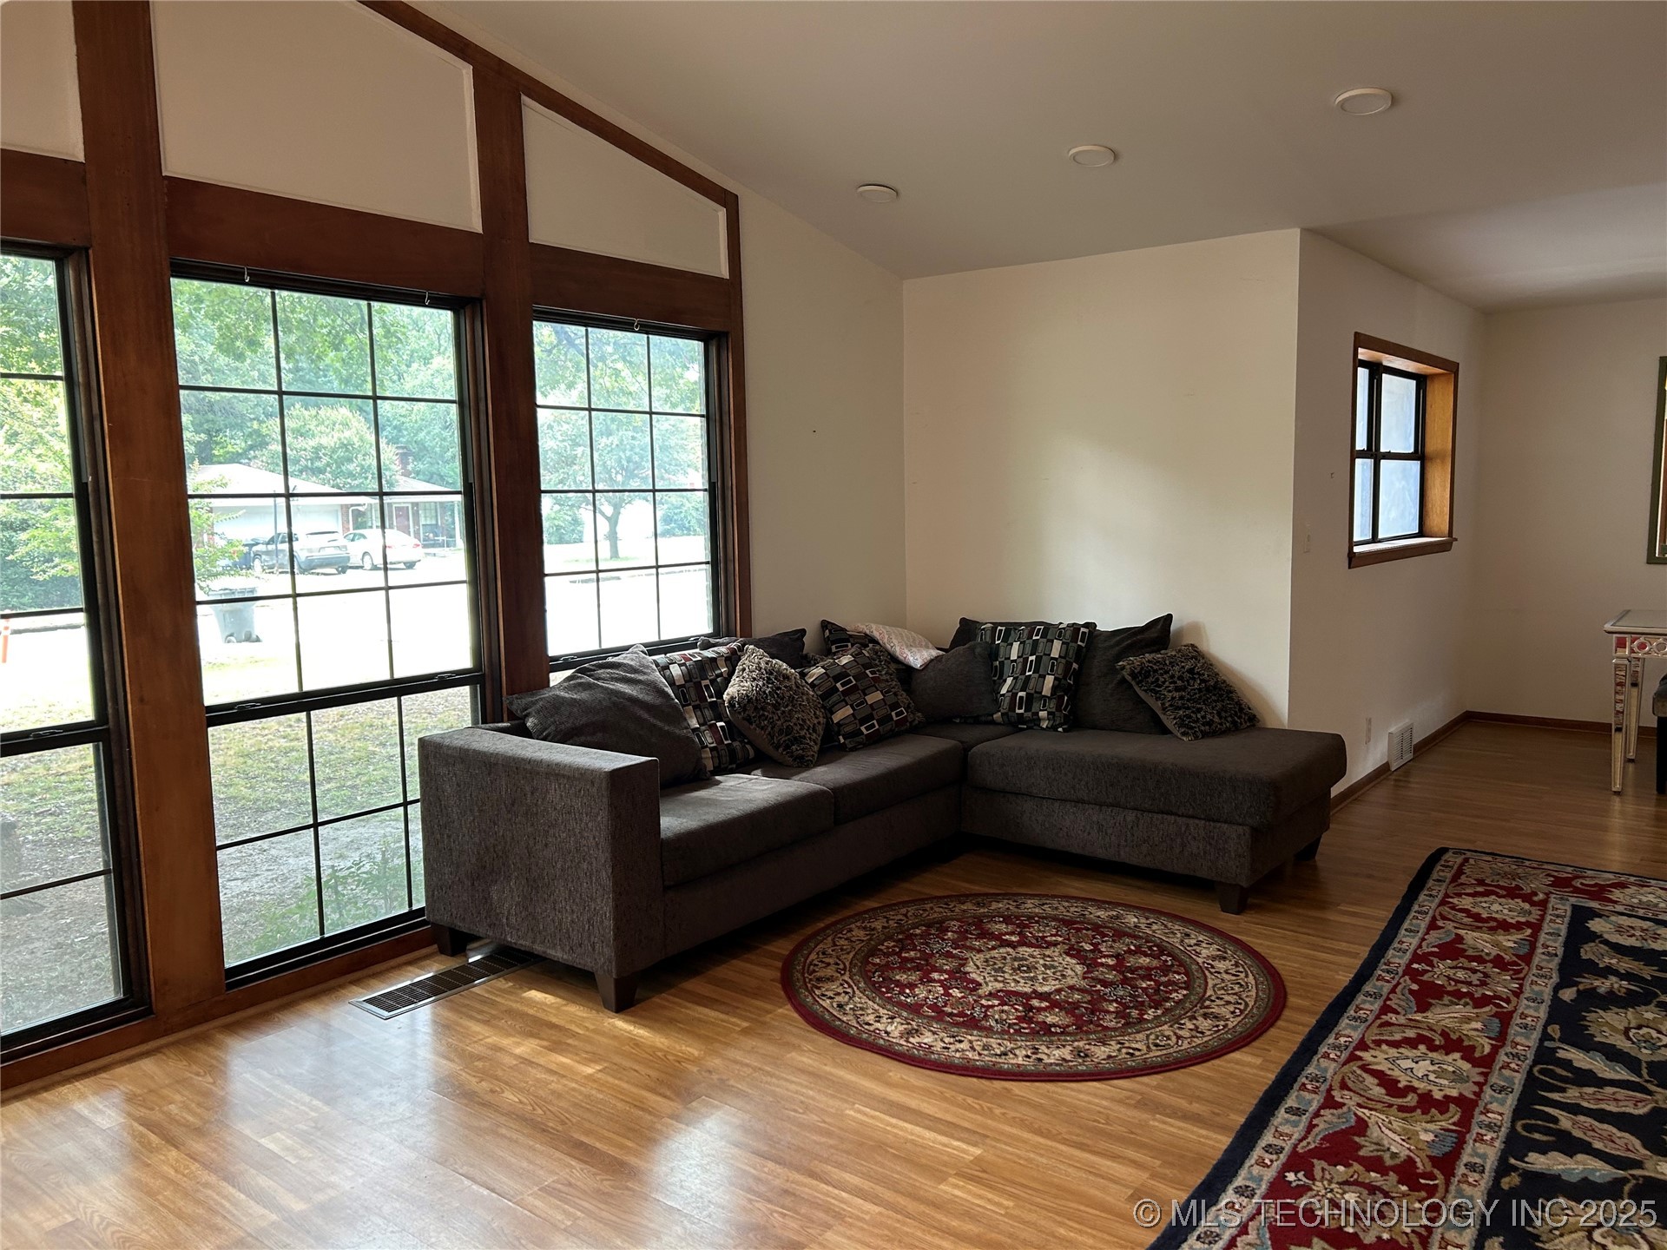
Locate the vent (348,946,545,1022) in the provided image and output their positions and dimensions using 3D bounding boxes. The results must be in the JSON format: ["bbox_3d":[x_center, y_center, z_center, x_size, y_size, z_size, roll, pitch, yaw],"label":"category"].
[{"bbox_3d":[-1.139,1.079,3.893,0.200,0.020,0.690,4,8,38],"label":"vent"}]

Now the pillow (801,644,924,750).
[{"bbox_3d":[0.095,0.288,4.940,0.420,0.420,0.150,-26,-11,-39],"label":"pillow"}]

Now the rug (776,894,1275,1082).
[{"bbox_3d":[0.590,1.046,3.833,1.490,0.010,1.490,-1,6,0],"label":"rug"}]

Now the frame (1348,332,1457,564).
[{"bbox_3d":[2.828,-0.855,6.312,0.170,1.029,2.000,4,8,38],"label":"frame"}]

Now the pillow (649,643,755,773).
[{"bbox_3d":[-0.452,0.310,4.562,0.160,0.460,0.480,-29,-12,37],"label":"pillow"}]

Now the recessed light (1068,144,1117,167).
[{"bbox_3d":[0.903,-1.634,4.361,0.168,0.025,0.168,5,-2,0],"label":"recessed light"}]

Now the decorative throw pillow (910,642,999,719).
[{"bbox_3d":[0.507,0.233,5.212,0.400,0.370,0.160,-1,-20,5],"label":"decorative throw pillow"}]

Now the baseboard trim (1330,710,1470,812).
[{"bbox_3d":[2.915,0.696,6.458,0.025,0.066,3.183,4,8,38],"label":"baseboard trim"}]

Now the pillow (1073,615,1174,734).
[{"bbox_3d":[1.127,0.179,5.250,0.600,0.460,0.180,4,-16,38],"label":"pillow"}]

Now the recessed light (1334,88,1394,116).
[{"bbox_3d":[1.628,-1.604,3.843,0.165,0.020,0.165,4,-4,38],"label":"recessed light"}]

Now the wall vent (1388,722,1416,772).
[{"bbox_3d":[2.923,0.625,6.464,0.045,0.200,0.385,4,8,38],"label":"wall vent"}]

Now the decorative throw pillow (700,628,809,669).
[{"bbox_3d":[-0.238,0.267,5.015,0.180,0.460,0.620,-32,-14,36],"label":"decorative throw pillow"}]

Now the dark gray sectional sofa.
[{"bbox_3d":[0.326,0.636,4.480,2.124,0.708,2.699,4,8,38],"label":"dark gray sectional sofa"}]

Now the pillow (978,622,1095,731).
[{"bbox_3d":[0.820,0.214,5.348,0.480,0.470,0.150,0,-27,26],"label":"pillow"}]

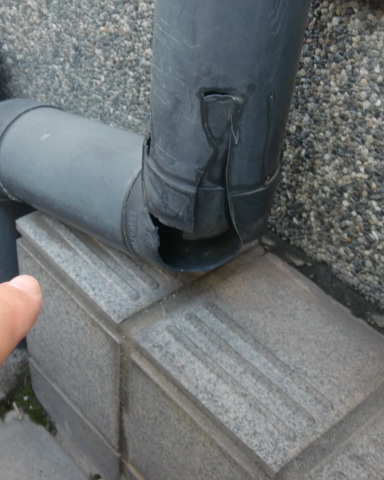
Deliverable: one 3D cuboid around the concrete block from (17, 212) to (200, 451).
[{"bbox_3d":[-0.054,0.063,0.672,0.150,0.177,0.150,-27,50,-33],"label":"concrete block"}]

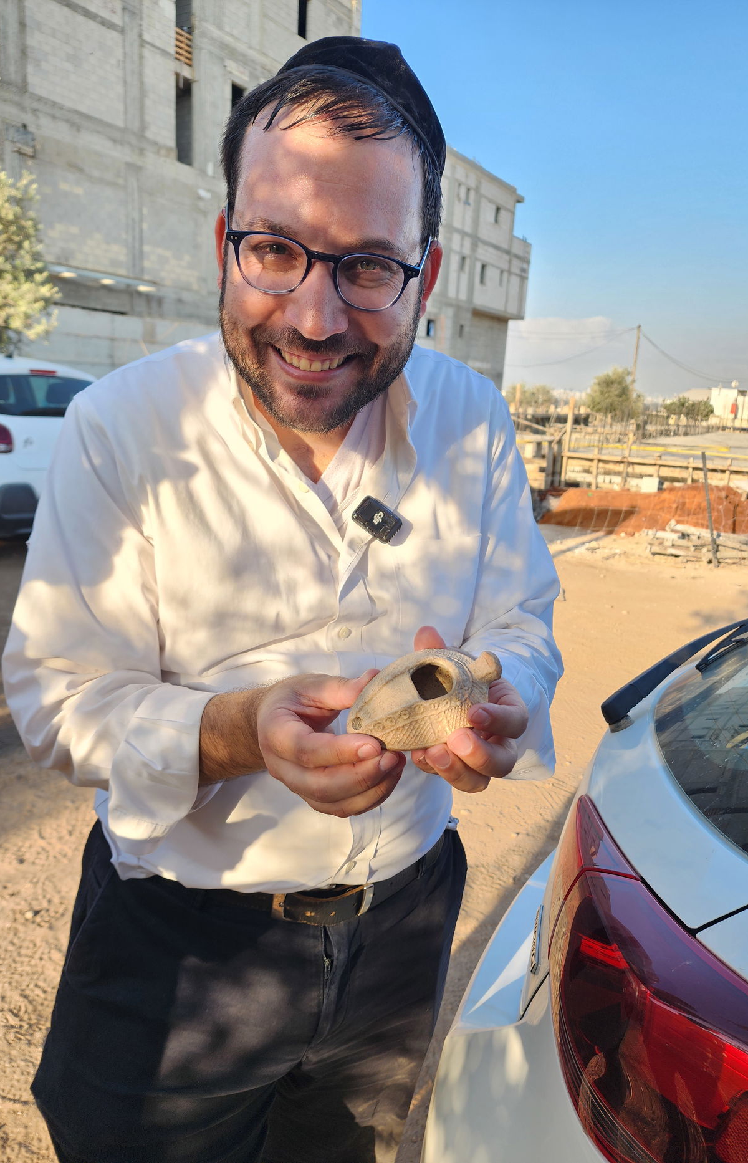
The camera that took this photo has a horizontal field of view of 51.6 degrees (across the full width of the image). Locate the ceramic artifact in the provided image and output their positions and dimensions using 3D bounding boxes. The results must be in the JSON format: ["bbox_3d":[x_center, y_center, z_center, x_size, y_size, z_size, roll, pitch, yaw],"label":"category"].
[{"bbox_3d":[0.038,0.087,0.560,0.117,0.052,0.074,-21,43,-12],"label":"ceramic artifact"}]

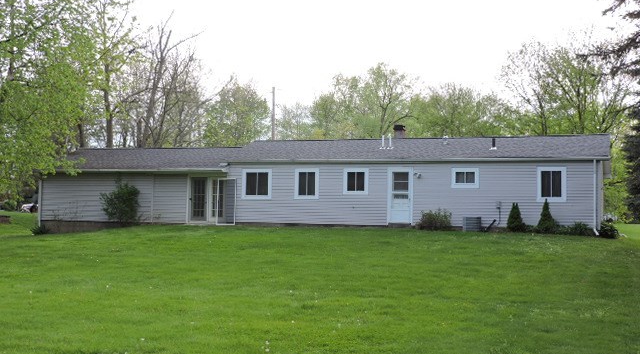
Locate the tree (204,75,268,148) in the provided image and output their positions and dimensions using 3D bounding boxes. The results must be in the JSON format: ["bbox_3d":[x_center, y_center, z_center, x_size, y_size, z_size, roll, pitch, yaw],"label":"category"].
[{"bbox_3d":[-6.606,-1.885,61.696,5.700,12.000,5.700,0,-3,19],"label":"tree"}]

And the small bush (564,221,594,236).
[{"bbox_3d":[9.140,1.824,28.000,1.000,0.480,0.800,0,-3,19],"label":"small bush"}]

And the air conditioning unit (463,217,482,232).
[{"bbox_3d":[5.582,1.746,29.100,0.620,0.500,0.620,0,-3,19],"label":"air conditioning unit"}]

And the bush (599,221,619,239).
[{"bbox_3d":[10.125,1.878,27.900,0.680,0.600,0.680,0,-3,19],"label":"bush"}]

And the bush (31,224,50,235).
[{"bbox_3d":[-12.657,2.386,36.000,0.750,0.500,0.700,0,-3,19],"label":"bush"}]

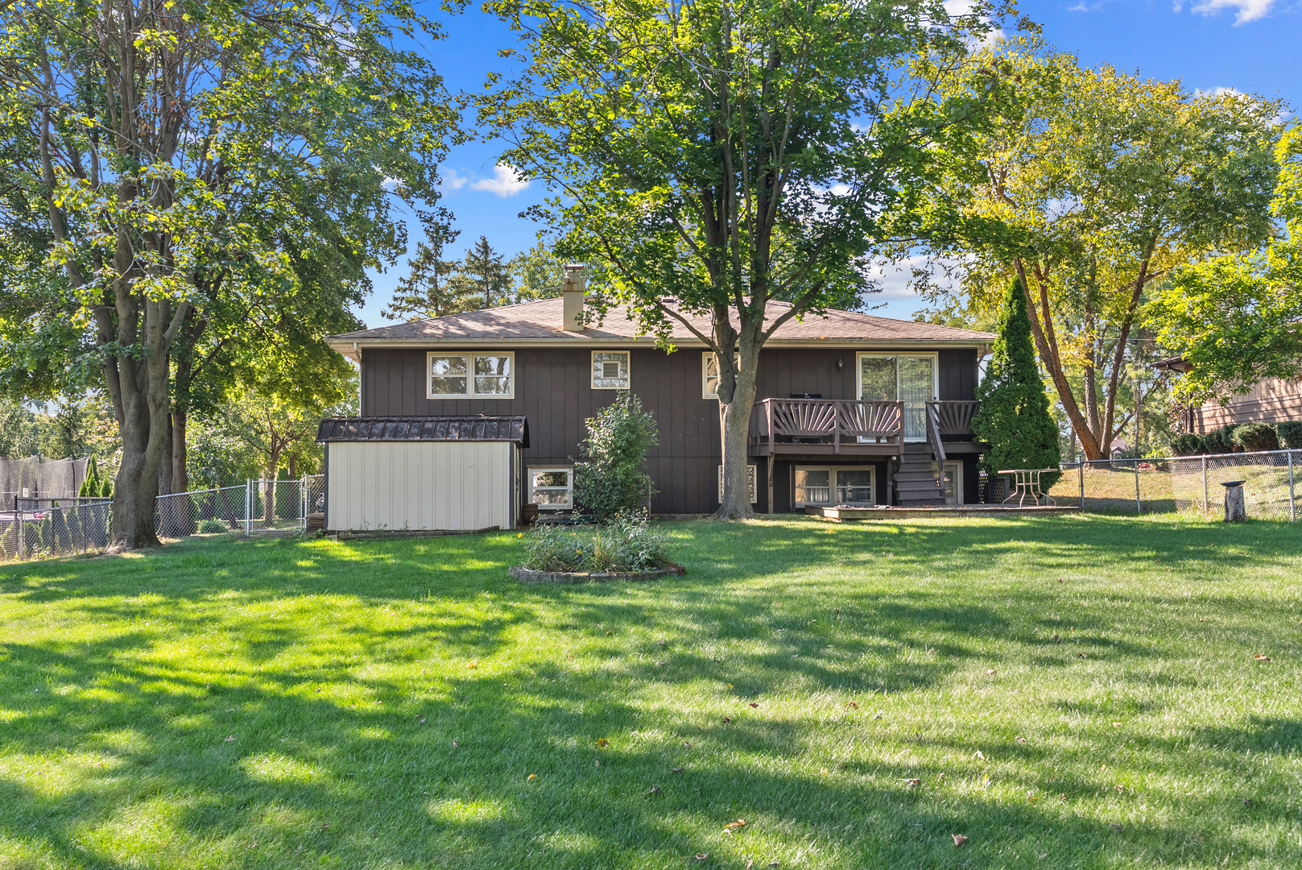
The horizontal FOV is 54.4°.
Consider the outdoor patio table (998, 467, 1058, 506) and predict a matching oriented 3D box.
[{"bbox_3d":[7.840,1.130,26.300,1.260,0.750,1.260,0,-2,-3],"label":"outdoor patio table"}]

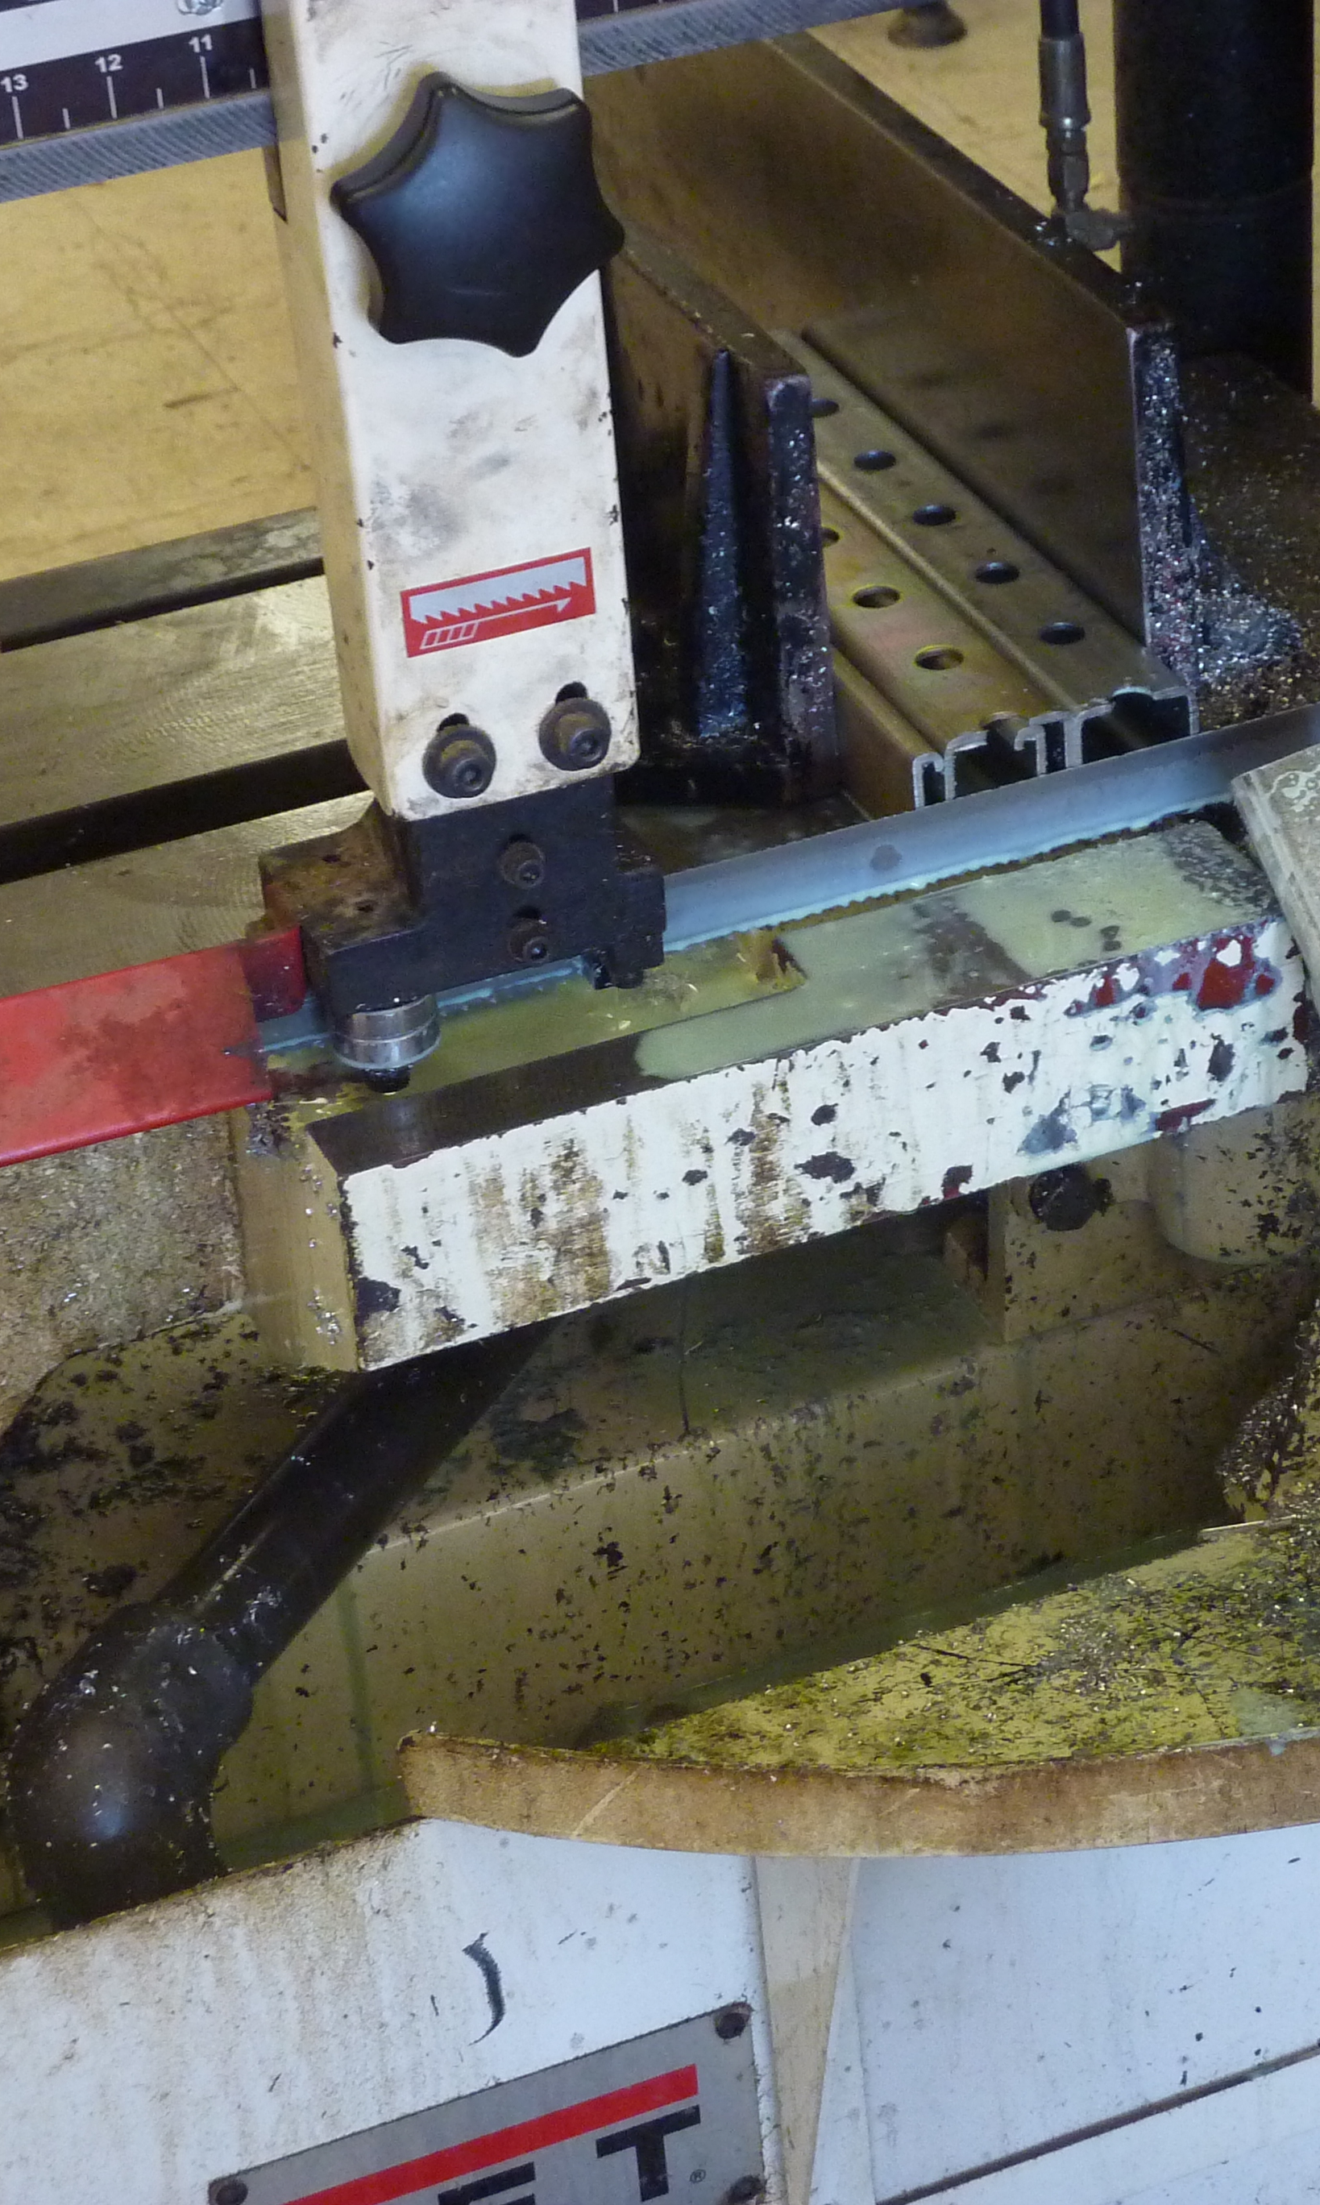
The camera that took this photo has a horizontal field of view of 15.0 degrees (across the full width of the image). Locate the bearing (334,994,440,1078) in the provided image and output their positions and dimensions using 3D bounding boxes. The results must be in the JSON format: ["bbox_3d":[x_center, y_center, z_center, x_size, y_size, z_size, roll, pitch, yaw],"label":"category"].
[{"bbox_3d":[-0.079,-0.026,1.431,0.030,0.018,0.030,-16,34,-16],"label":"bearing"}]

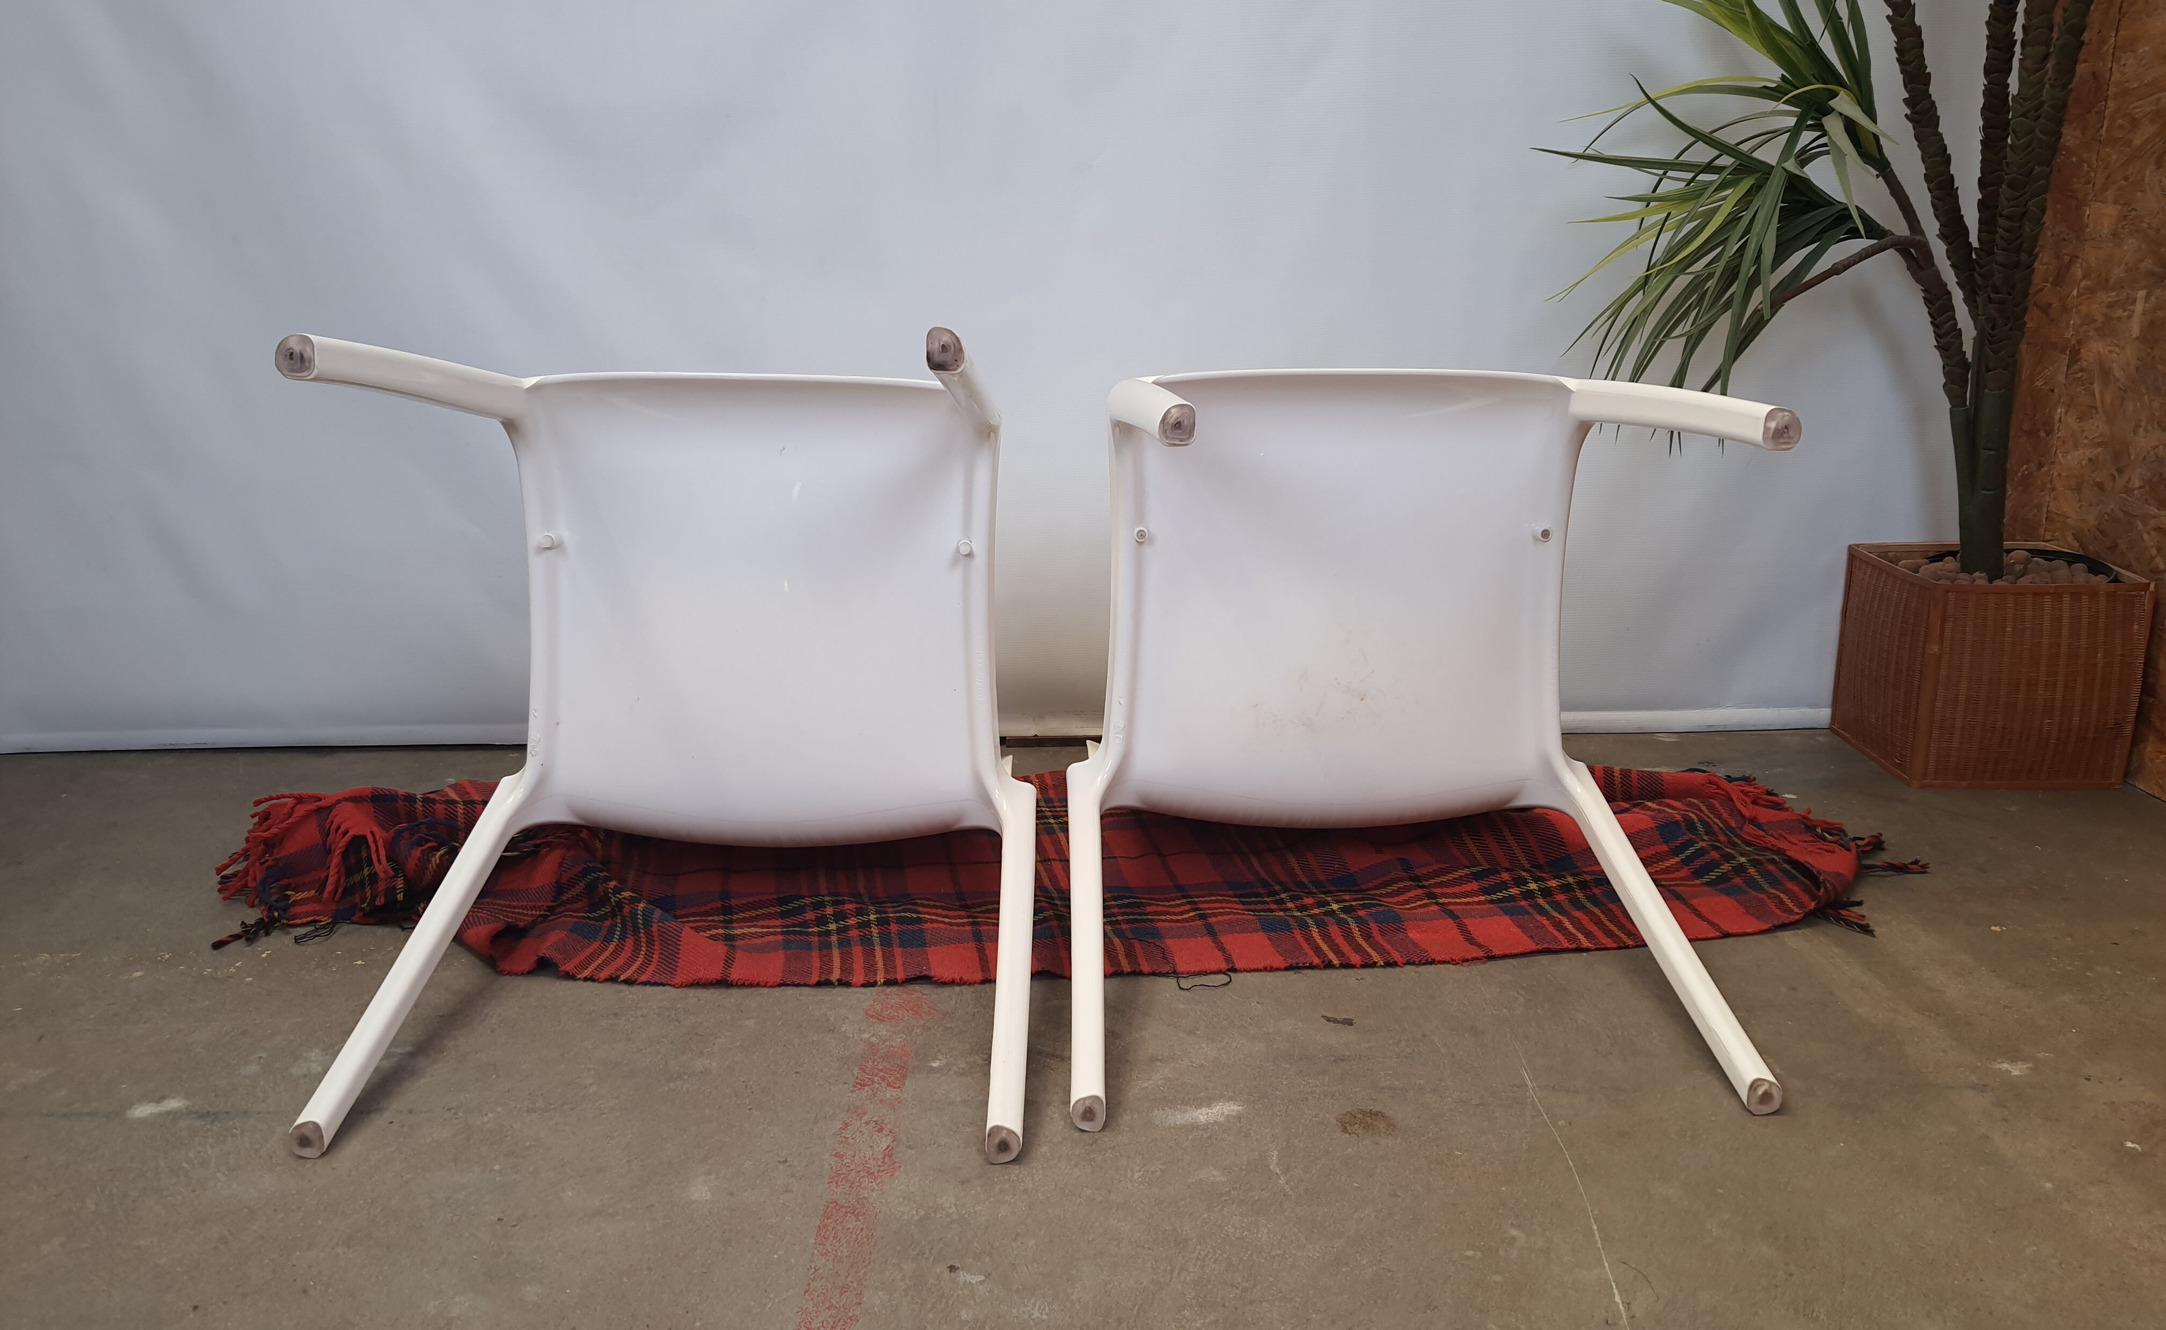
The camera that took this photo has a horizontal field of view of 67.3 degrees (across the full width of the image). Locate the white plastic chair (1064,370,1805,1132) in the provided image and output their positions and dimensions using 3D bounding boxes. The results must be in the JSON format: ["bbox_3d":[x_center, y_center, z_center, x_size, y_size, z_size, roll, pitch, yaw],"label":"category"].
[{"bbox_3d":[0.236,-0.035,1.428,0.490,0.535,0.785,0,19,0],"label":"white plastic chair"}]

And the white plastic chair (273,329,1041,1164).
[{"bbox_3d":[-0.283,-0.026,1.379,0.490,0.535,0.785,1,16,-2],"label":"white plastic chair"}]

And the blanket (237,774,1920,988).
[{"bbox_3d":[-0.015,0.168,1.580,1.570,0.065,0.530,0,13,0],"label":"blanket"}]

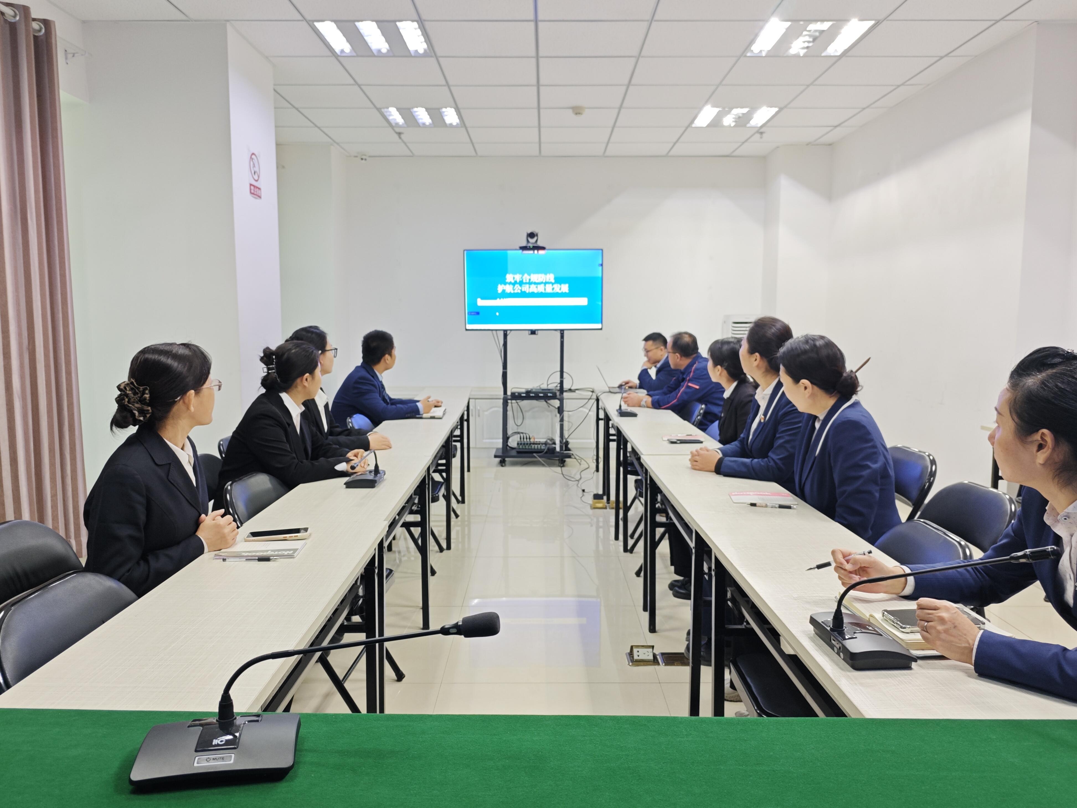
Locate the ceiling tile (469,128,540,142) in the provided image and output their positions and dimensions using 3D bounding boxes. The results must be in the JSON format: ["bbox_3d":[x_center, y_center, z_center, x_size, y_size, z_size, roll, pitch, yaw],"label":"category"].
[{"bbox_3d":[-0.292,-2.325,6.445,0.610,0.020,0.560,0,6,1],"label":"ceiling tile"}]

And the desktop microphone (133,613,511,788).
[{"bbox_3d":[-0.284,0.388,1.002,0.459,0.194,0.128,-1,7,-7],"label":"desktop microphone"}]

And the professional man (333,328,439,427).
[{"bbox_3d":[-0.945,0.185,4.658,0.700,1.290,0.520,-1,6,-9],"label":"professional man"}]

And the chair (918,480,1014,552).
[{"bbox_3d":[1.266,0.681,2.564,0.480,0.800,0.460,0,6,-5],"label":"chair"}]

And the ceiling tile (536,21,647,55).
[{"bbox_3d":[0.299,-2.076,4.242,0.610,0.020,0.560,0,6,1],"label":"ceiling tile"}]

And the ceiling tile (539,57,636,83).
[{"bbox_3d":[0.309,-2.160,4.841,0.618,0.020,0.557,0,6,0],"label":"ceiling tile"}]

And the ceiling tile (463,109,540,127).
[{"bbox_3d":[-0.299,-2.286,5.953,0.618,0.020,0.557,0,6,0],"label":"ceiling tile"}]

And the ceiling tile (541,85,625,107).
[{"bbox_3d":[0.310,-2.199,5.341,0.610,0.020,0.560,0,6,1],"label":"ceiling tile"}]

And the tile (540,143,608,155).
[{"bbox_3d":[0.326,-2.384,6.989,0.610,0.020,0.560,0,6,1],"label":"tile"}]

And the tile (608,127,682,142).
[{"bbox_3d":[0.942,-2.344,6.496,0.618,0.020,0.557,0,6,0],"label":"tile"}]

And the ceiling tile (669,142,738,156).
[{"bbox_3d":[1.548,-2.392,7.009,0.612,0.020,0.571,0,7,0],"label":"ceiling tile"}]

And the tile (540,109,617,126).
[{"bbox_3d":[0.315,-2.261,5.890,0.610,0.020,0.560,0,6,1],"label":"tile"}]

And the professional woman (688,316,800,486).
[{"bbox_3d":[0.933,0.351,2.977,0.660,1.360,0.500,0,6,1],"label":"professional woman"}]

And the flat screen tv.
[{"bbox_3d":[-0.042,-1.034,6.802,1.260,0.729,0.071,0,7,0],"label":"flat screen tv"}]

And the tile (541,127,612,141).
[{"bbox_3d":[0.324,-2.346,6.501,0.618,0.020,0.557,0,6,0],"label":"tile"}]

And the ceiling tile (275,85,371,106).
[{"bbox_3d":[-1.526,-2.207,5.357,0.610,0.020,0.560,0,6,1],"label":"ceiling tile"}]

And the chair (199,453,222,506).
[{"bbox_3d":[-1.138,0.614,3.087,0.480,0.800,0.460,0,6,1],"label":"chair"}]

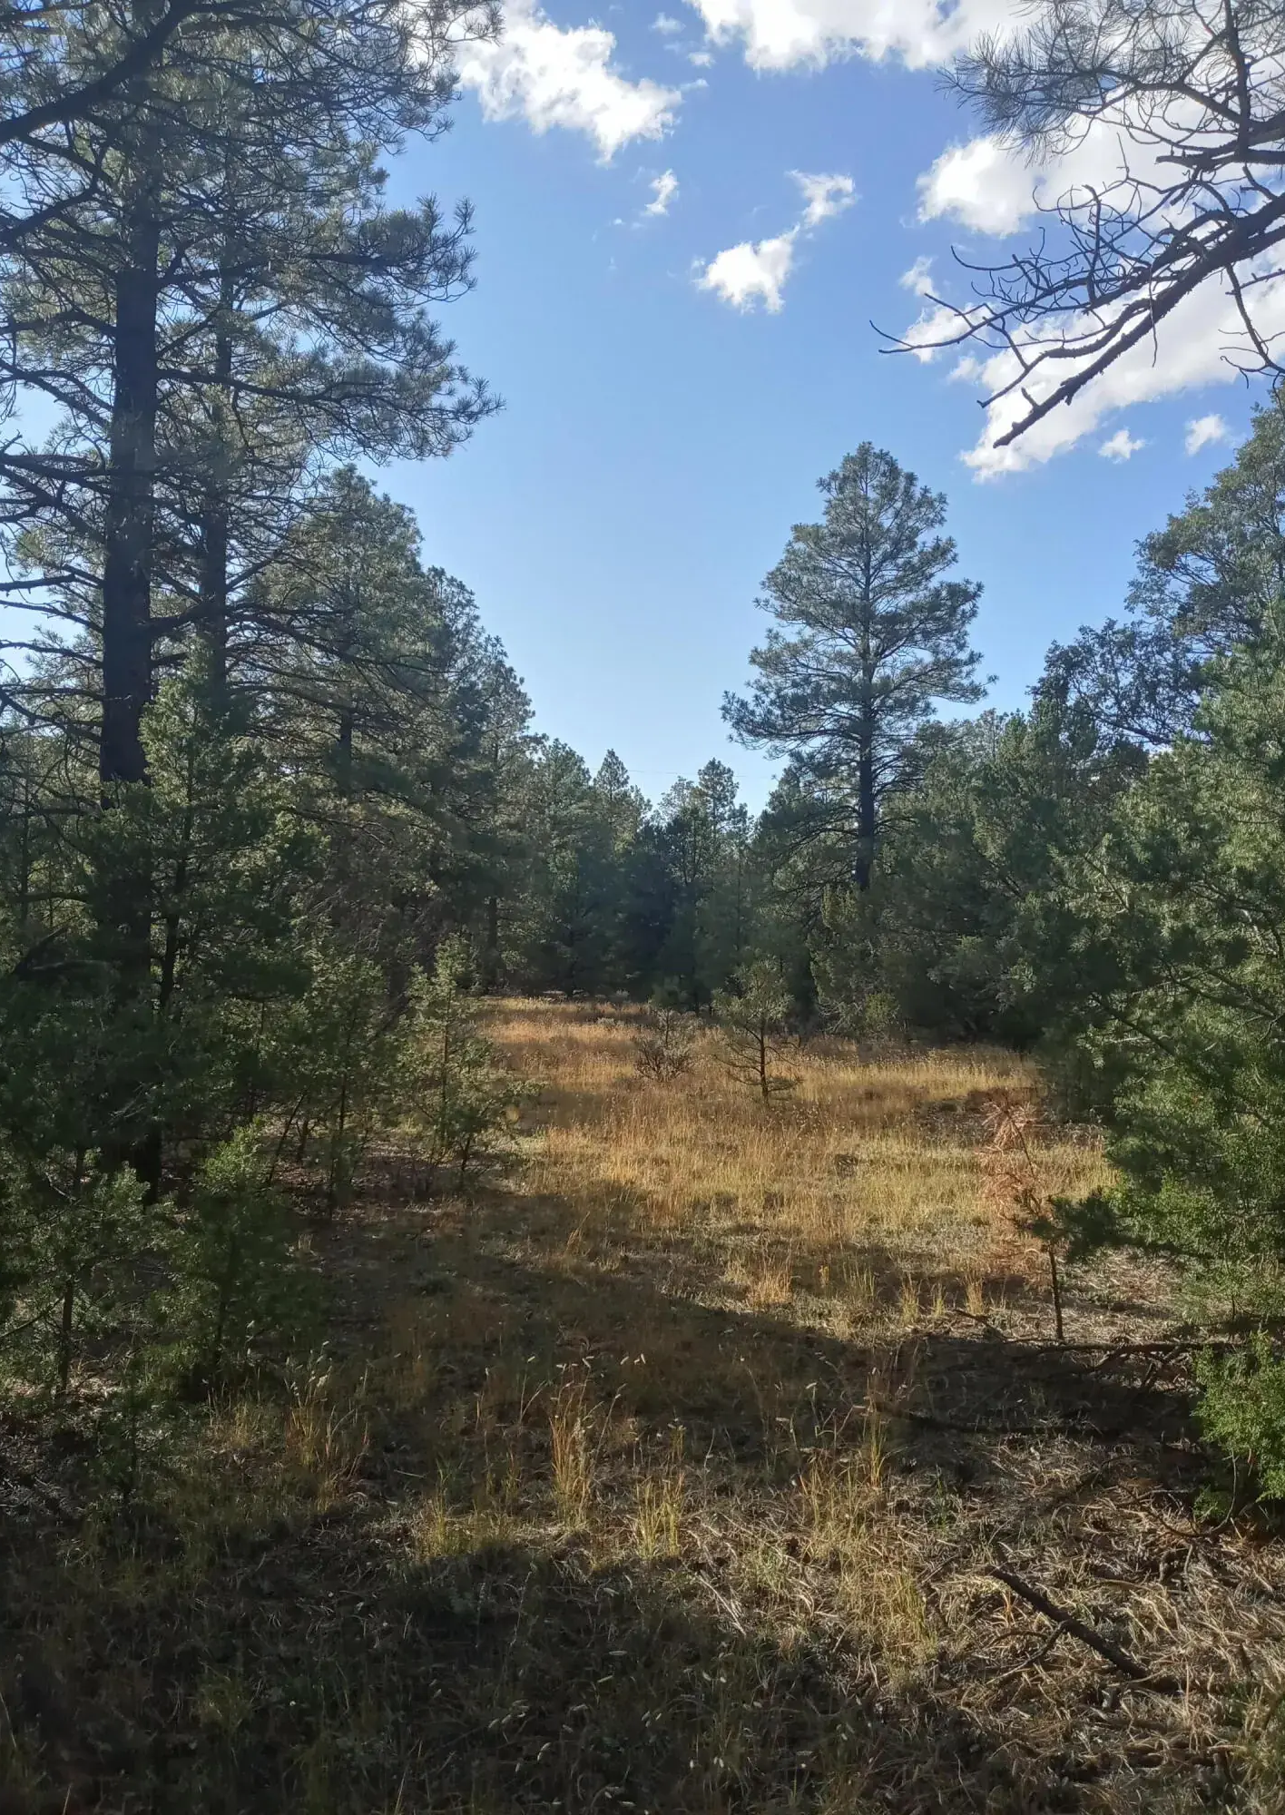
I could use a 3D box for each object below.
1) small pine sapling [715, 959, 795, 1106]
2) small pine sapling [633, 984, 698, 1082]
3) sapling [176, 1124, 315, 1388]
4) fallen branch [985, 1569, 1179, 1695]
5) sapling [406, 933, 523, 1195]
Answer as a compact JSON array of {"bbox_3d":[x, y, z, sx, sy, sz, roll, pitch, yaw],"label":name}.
[{"bbox_3d":[0.888,0.984,11.574,0.626,1.151,0.607,0,0,0],"label":"small pine sapling"},{"bbox_3d":[0.199,1.115,12.902,0.586,0.897,0.568,0,0,0],"label":"small pine sapling"},{"bbox_3d":[-1.294,1.120,4.785,0.448,0.832,0.435,0,0,0],"label":"sapling"},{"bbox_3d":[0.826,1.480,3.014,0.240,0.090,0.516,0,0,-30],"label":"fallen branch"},{"bbox_3d":[-0.990,0.854,8.073,0.647,1.387,0.628,0,0,0],"label":"sapling"}]

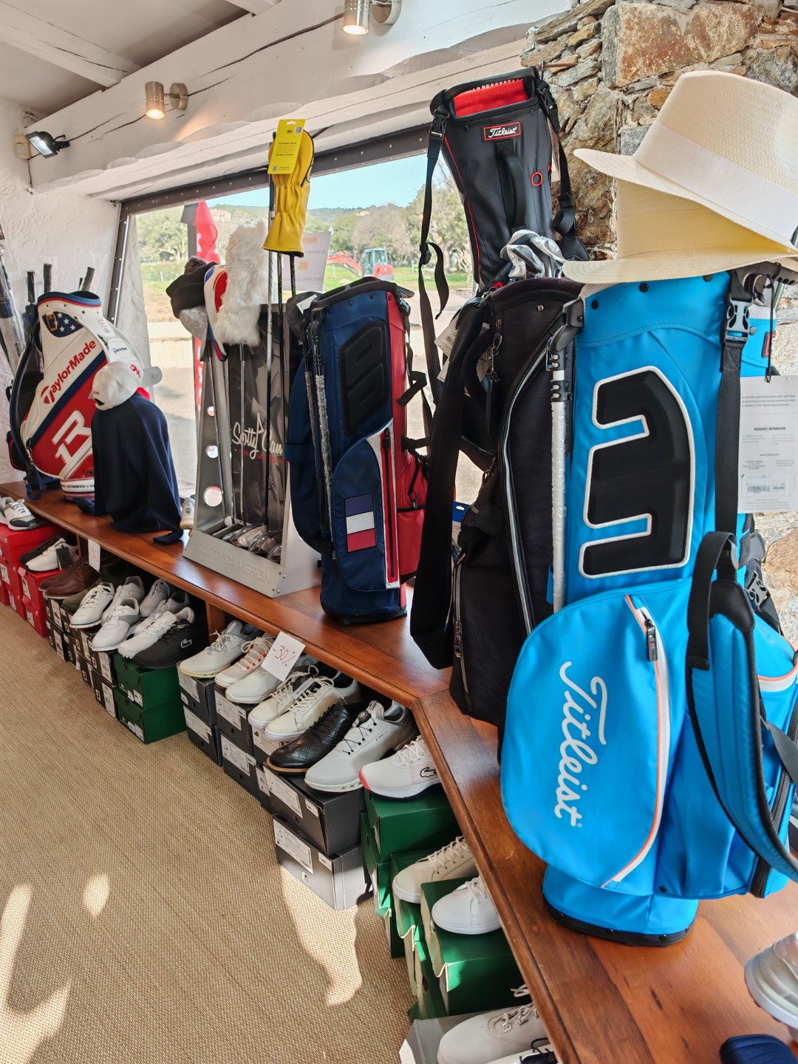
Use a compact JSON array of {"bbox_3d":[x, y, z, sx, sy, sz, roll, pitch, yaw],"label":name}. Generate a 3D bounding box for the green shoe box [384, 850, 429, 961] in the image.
[{"bbox_3d":[0.159,0.713,1.617,0.310,0.106,0.199,-5,16,-11],"label":"green shoe box"}]

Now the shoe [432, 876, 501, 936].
[{"bbox_3d":[0.197,0.631,1.504,0.285,0.110,0.105,-5,16,-12],"label":"shoe"}]

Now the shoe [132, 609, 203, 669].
[{"bbox_3d":[-0.703,0.344,2.703,0.300,0.112,0.106,-16,21,-38],"label":"shoe"}]

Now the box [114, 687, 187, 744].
[{"bbox_3d":[-0.748,0.563,2.797,0.330,0.121,0.205,-16,21,-38],"label":"box"}]

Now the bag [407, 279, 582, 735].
[{"bbox_3d":[0.203,-0.050,1.623,0.310,0.860,0.280,3,17,15],"label":"bag"}]

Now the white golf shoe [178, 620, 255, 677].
[{"bbox_3d":[-0.527,0.338,2.566,0.300,0.115,0.109,-16,21,-38],"label":"white golf shoe"}]

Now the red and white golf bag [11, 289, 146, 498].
[{"bbox_3d":[-1.431,-0.617,3.714,0.460,0.890,0.370,7,18,27],"label":"red and white golf bag"}]

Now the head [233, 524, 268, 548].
[{"bbox_3d":[-0.486,0.015,2.719,0.110,0.045,0.055,-15,21,-38],"label":"head"}]

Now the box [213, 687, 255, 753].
[{"bbox_3d":[-0.354,0.505,2.492,0.330,0.126,0.196,-14,20,-38],"label":"box"}]

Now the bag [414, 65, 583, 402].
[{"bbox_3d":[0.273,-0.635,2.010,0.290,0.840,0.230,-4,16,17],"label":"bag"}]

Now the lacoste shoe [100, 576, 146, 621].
[{"bbox_3d":[-1.046,0.235,3.120,0.105,0.115,0.290,1,16,8],"label":"lacoste shoe"}]

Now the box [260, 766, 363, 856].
[{"bbox_3d":[-0.103,0.609,2.014,0.330,0.135,0.230,-14,19,-37],"label":"box"}]

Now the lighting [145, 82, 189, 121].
[{"bbox_3d":[-0.700,-1.306,2.500,0.115,0.105,0.085,-14,19,-38],"label":"lighting"}]

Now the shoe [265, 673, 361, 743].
[{"bbox_3d":[-0.231,0.455,2.225,0.295,0.115,0.105,-13,20,-37],"label":"shoe"}]

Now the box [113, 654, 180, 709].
[{"bbox_3d":[-0.704,0.426,2.648,0.325,0.117,0.209,-15,20,-38],"label":"box"}]

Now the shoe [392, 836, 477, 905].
[{"bbox_3d":[0.131,0.629,1.626,0.295,0.105,0.105,-6,16,-17],"label":"shoe"}]

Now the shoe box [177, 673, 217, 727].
[{"bbox_3d":[-0.498,0.450,2.621,0.340,0.135,0.218,-16,21,-38],"label":"shoe box"}]

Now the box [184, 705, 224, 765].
[{"bbox_3d":[-0.451,0.559,2.556,0.345,0.130,0.223,-13,20,-34],"label":"box"}]

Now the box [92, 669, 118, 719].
[{"bbox_3d":[-0.884,0.527,2.950,0.330,0.118,0.192,-14,20,-38],"label":"box"}]

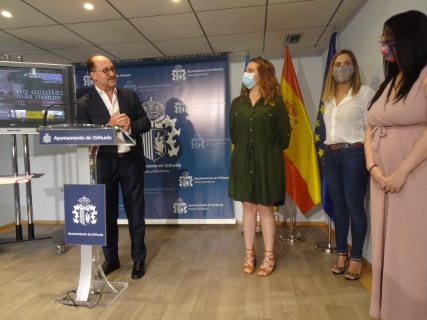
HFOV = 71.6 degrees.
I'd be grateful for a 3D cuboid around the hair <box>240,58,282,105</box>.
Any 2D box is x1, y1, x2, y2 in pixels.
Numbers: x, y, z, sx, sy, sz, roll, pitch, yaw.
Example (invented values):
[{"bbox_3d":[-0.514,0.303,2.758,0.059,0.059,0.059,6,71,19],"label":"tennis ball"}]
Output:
[{"bbox_3d":[0.359,-0.590,2.335,0.240,0.370,0.240,-5,5,-41],"label":"hair"}]

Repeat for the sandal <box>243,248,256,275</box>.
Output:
[{"bbox_3d":[0.295,0.819,2.432,0.095,0.140,0.235,-1,4,10],"label":"sandal"}]

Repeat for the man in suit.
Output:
[{"bbox_3d":[-0.753,0.049,2.427,0.540,1.730,0.400,-2,4,-5],"label":"man in suit"}]

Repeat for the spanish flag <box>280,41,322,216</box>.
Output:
[{"bbox_3d":[0.869,-0.274,3.001,0.420,1.630,0.200,-1,4,14],"label":"spanish flag"}]

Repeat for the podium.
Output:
[{"bbox_3d":[-0.856,0.358,2.093,0.500,1.160,0.380,-1,4,8],"label":"podium"}]

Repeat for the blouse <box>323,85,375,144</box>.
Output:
[{"bbox_3d":[1.078,-0.327,2.318,0.390,0.450,0.250,1,4,34],"label":"blouse"}]

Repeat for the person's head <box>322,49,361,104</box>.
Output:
[{"bbox_3d":[1.022,-0.626,2.307,0.290,0.390,0.240,0,4,27],"label":"person's head"}]

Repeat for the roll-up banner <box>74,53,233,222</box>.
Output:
[{"bbox_3d":[-0.752,-0.214,3.767,2.030,2.090,0.120,-1,4,8],"label":"roll-up banner"}]

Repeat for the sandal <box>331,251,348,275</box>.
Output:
[{"bbox_3d":[1.026,0.803,2.377,0.090,0.140,0.215,1,4,37],"label":"sandal"}]

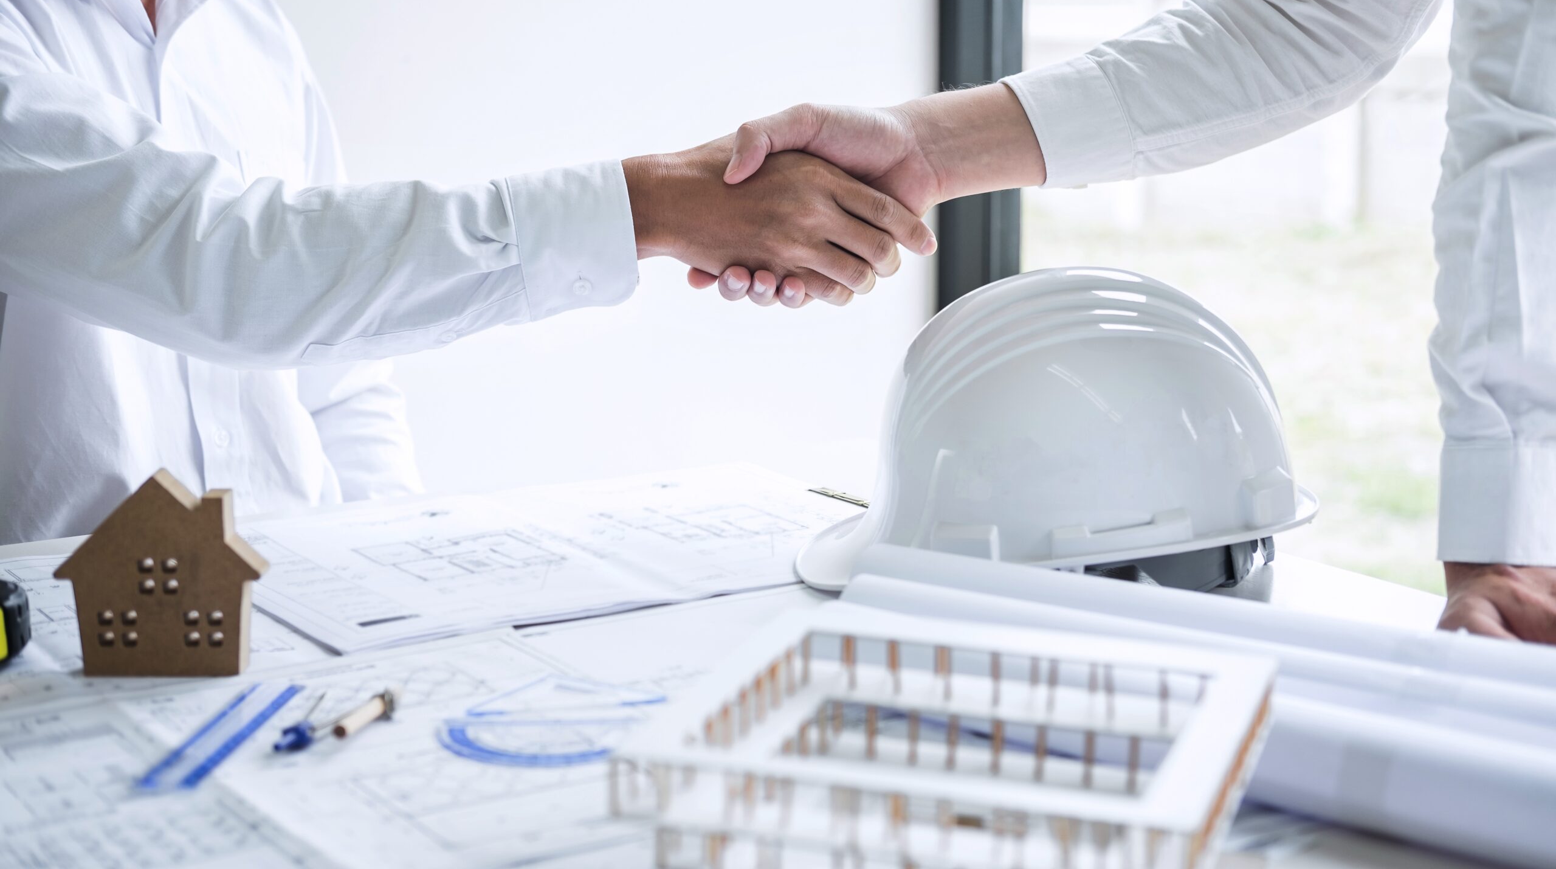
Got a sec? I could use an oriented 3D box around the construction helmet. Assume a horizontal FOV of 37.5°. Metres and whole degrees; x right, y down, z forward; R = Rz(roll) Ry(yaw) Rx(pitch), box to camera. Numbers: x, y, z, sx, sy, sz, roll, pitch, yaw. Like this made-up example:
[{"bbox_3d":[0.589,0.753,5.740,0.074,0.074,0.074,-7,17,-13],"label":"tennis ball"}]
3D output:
[{"bbox_3d":[0.151,-0.007,1.263,0.290,0.160,0.216,-5,13,-6],"label":"construction helmet"}]

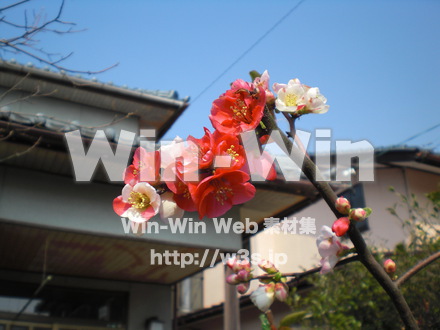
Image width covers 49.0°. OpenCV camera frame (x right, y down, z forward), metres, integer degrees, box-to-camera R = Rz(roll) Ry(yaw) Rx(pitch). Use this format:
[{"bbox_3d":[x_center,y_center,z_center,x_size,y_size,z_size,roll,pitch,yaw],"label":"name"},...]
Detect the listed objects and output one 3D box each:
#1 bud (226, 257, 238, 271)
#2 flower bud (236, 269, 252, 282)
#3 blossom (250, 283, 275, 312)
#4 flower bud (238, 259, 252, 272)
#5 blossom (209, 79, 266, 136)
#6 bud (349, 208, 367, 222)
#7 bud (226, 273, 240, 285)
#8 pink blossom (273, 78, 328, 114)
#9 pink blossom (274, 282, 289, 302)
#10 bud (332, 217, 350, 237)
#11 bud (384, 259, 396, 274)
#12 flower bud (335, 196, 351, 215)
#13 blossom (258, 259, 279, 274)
[{"bbox_3d":[0.010,0.083,0.405,0.009,0.012,0.009,-25,17,0],"label":"bud"},{"bbox_3d":[0.021,0.096,0.420,0.013,0.010,0.010,16,0,-22],"label":"flower bud"},{"bbox_3d":[0.037,0.116,0.420,0.019,0.025,0.019,24,-6,0],"label":"blossom"},{"bbox_3d":[0.021,0.084,0.405,0.011,0.012,0.011,12,18,0],"label":"flower bud"},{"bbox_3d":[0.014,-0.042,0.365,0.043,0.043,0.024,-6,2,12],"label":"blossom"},{"bbox_3d":[0.111,0.040,0.390,0.015,0.011,0.011,-6,0,24],"label":"bud"},{"bbox_3d":[0.012,0.099,0.420,0.013,0.009,0.009,-13,0,-18],"label":"bud"},{"bbox_3d":[0.065,-0.055,0.390,0.044,0.027,0.028,-7,-22,17],"label":"pink blossom"},{"bbox_3d":[0.054,0.111,0.420,0.011,0.017,0.011,-12,-6,0],"label":"pink blossom"},{"bbox_3d":[0.097,0.049,0.385,0.012,0.017,0.012,38,-12,0],"label":"bud"},{"bbox_3d":[0.141,0.084,0.400,0.010,0.013,0.010,-6,-18,0],"label":"bud"},{"bbox_3d":[0.099,0.033,0.390,0.012,0.015,0.012,-21,-6,0],"label":"flower bud"},{"bbox_3d":[0.041,0.085,0.405,0.017,0.009,0.009,34,0,-9],"label":"blossom"}]

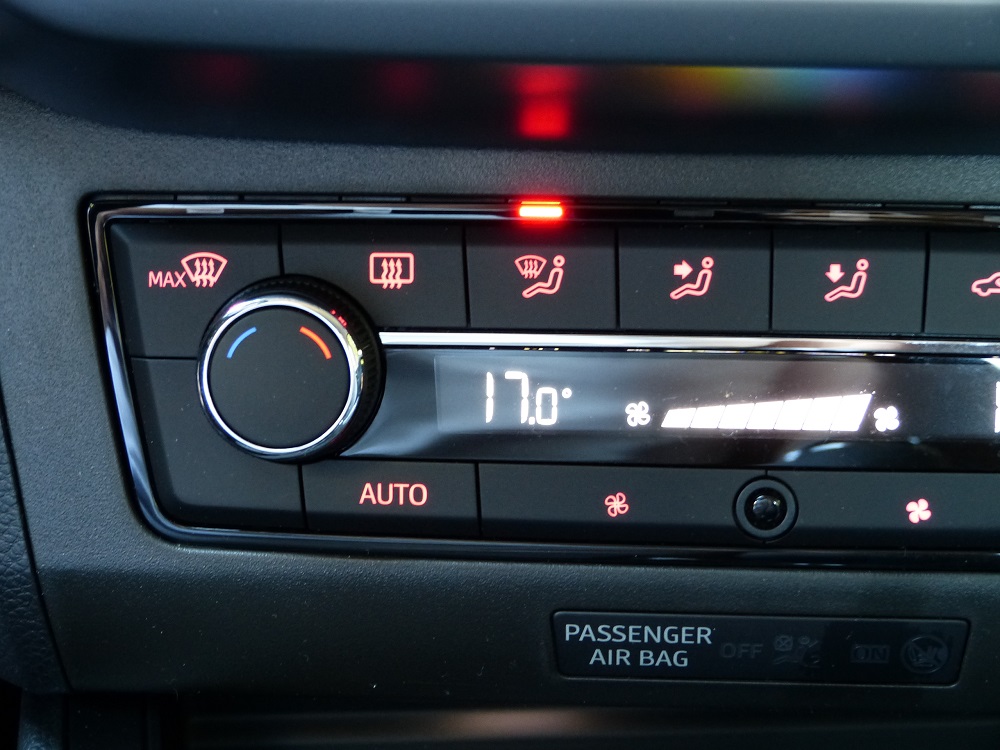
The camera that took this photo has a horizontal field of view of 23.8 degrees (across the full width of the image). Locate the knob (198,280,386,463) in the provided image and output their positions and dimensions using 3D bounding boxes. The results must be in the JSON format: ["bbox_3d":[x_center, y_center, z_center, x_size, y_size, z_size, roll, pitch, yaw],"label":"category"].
[{"bbox_3d":[-0.035,0.000,0.387,0.030,0.030,0.014,1,6,3],"label":"knob"}]

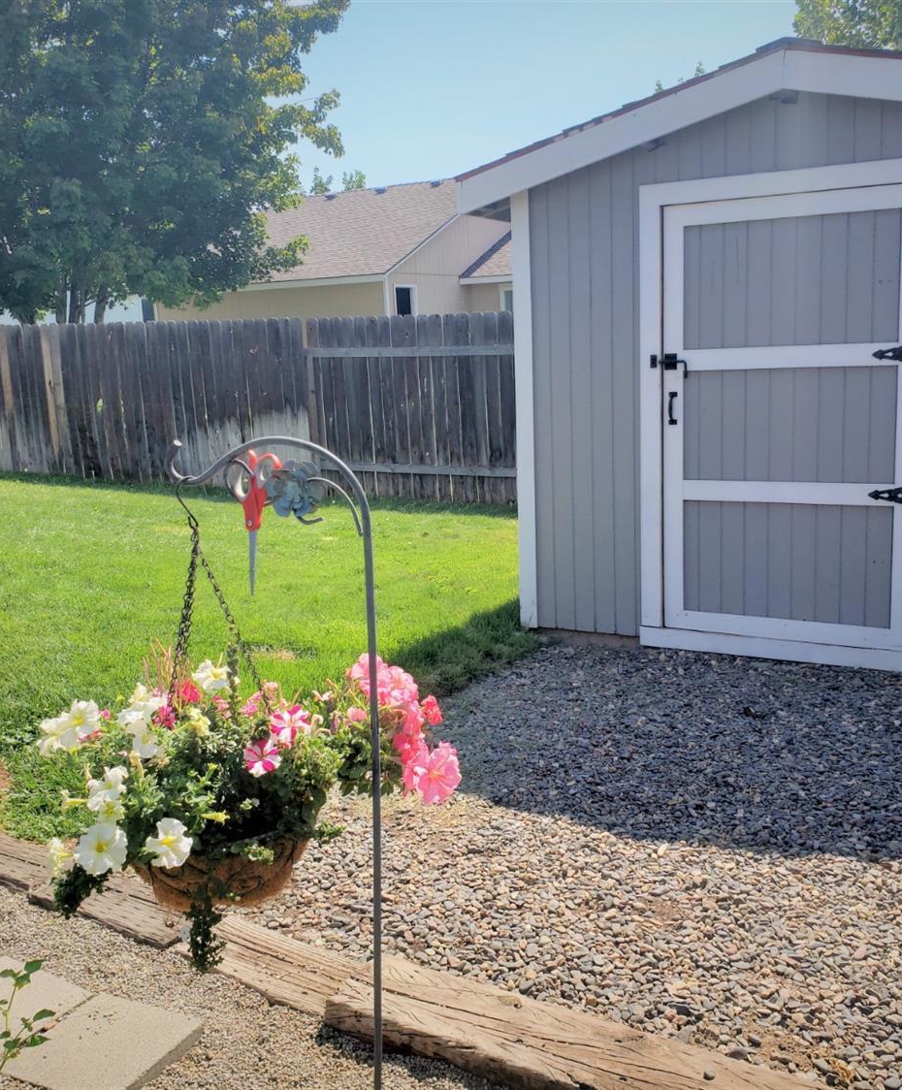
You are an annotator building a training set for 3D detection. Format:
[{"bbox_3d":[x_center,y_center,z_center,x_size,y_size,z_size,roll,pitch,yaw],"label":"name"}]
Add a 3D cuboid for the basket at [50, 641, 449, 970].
[{"bbox_3d":[-0.307,0.395,1.670,0.600,0.440,0.480,-2,10,0],"label":"basket"}]

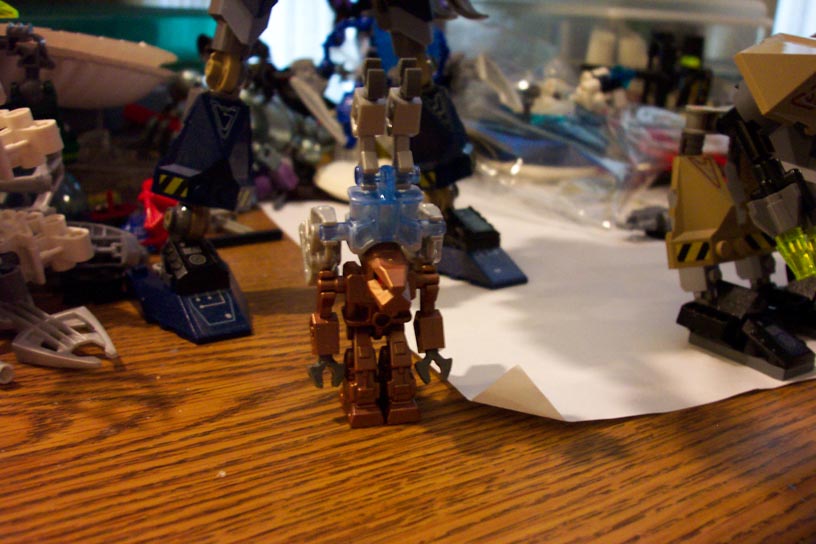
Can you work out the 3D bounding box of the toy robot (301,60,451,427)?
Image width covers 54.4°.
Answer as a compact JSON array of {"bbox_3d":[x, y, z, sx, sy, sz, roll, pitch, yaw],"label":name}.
[{"bbox_3d":[-0.008,-0.007,0.192,0.034,0.086,0.028,-3,17,-10],"label":"toy robot"}]

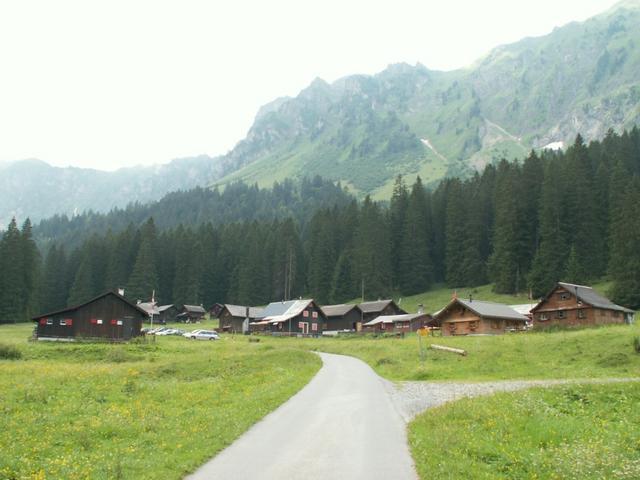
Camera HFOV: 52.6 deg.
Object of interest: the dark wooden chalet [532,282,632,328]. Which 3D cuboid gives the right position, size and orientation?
[{"bbox_3d":[34.160,8.968,85.326,9.000,6.000,9.100,8,-13,-35],"label":"dark wooden chalet"}]

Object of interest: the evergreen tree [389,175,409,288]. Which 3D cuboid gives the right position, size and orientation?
[{"bbox_3d":[20.120,-2.240,165.870,5.860,29.840,5.860,-1,-8,7],"label":"evergreen tree"}]

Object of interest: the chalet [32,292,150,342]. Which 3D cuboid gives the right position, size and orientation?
[{"bbox_3d":[-26.418,9.192,75.689,12.500,5.500,10.000,3,-11,-17],"label":"chalet"}]

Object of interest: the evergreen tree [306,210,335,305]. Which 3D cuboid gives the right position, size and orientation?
[{"bbox_3d":[0.420,4.620,181.270,8.340,26.230,8.340,0,-8,0],"label":"evergreen tree"}]

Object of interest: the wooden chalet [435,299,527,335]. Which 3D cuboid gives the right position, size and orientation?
[{"bbox_3d":[22.589,11.167,90.590,12.000,5.100,7.750,9,-14,-41],"label":"wooden chalet"}]

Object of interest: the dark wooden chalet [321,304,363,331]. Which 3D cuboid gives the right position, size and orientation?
[{"bbox_3d":[3.343,14.450,118.881,5.200,4.900,9.600,9,-13,-40],"label":"dark wooden chalet"}]

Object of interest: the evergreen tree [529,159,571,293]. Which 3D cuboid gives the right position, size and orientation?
[{"bbox_3d":[46.680,-2.320,131.610,8.960,27.540,8.960,-3,-9,20],"label":"evergreen tree"}]

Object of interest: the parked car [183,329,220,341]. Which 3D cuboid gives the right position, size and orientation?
[{"bbox_3d":[-15.131,12.194,83.136,4.500,1.470,1.750,7,-12,-31],"label":"parked car"}]

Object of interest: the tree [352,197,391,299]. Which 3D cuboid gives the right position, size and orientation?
[{"bbox_3d":[13.780,1.957,174.427,8.500,28.150,8.500,0,-10,5],"label":"tree"}]

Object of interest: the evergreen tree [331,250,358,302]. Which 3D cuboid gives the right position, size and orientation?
[{"bbox_3d":[6.260,9.410,172.360,6.910,14.420,6.910,0,-8,2],"label":"evergreen tree"}]

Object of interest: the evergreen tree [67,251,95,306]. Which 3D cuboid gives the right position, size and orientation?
[{"bbox_3d":[-61.840,11.050,167.090,7.700,16.780,7.700,3,-9,-20],"label":"evergreen tree"}]

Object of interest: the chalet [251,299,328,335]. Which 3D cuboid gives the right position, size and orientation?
[{"bbox_3d":[-5.156,13.126,107.651,8.800,5.900,11.800,8,-13,-37],"label":"chalet"}]

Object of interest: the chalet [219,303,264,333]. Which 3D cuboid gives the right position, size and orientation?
[{"bbox_3d":[-12.400,13.540,110.480,8.000,4.800,5.500,6,-10,-36],"label":"chalet"}]

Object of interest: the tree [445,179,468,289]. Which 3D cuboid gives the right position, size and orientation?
[{"bbox_3d":[35.276,-2.157,168.082,6.500,28.560,6.500,-2,-10,12],"label":"tree"}]

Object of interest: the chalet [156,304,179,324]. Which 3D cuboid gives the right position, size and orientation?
[{"bbox_3d":[-33.920,16.060,140.060,4.500,4.200,5.000,7,-11,-39],"label":"chalet"}]

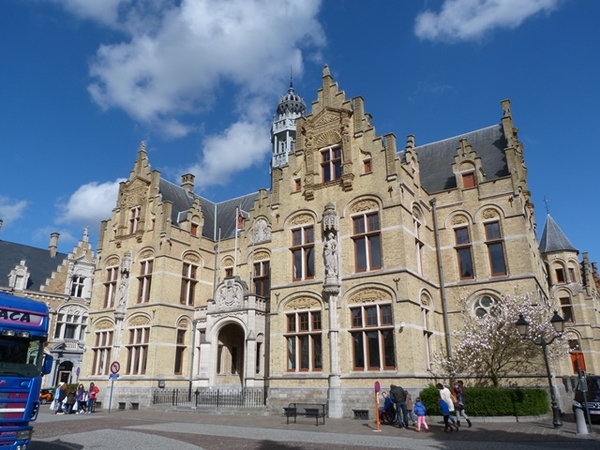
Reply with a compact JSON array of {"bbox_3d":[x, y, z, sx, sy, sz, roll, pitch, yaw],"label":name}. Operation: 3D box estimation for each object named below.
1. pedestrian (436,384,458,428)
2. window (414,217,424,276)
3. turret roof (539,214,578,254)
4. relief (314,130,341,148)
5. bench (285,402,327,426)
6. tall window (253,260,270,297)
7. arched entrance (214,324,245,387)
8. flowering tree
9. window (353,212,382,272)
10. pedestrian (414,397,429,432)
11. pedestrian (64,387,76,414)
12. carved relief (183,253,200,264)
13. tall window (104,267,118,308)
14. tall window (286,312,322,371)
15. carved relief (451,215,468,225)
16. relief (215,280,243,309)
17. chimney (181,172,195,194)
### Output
[{"bbox_3d":[5.422,6.680,15.993,0.765,1.612,0.612,-7,-21,19],"label":"pedestrian"},{"bbox_3d":[6.258,1.235,22.902,0.255,3.009,1.275,-13,-23,31],"label":"window"},{"bbox_3d":[25.225,0.658,42.993,3.345,3.916,3.345,-13,-23,32],"label":"turret roof"},{"bbox_3d":[1.628,-5.022,25.249,1.734,0.969,0.204,-13,-23,31],"label":"relief"},{"bbox_3d":[0.193,7.740,17.736,1.780,0.780,0.680,-13,-23,32],"label":"bench"},{"bbox_3d":[-2.861,4.160,31.870,1.600,3.100,0.250,-13,-23,32],"label":"tall window"},{"bbox_3d":[-4.284,8.035,26.964,2.244,3.978,0.510,-13,-23,31],"label":"arched entrance"},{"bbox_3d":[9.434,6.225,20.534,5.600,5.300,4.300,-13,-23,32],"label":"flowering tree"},{"bbox_3d":[3.424,0.823,22.531,1.550,3.200,0.250,-13,-23,32],"label":"window"},{"bbox_3d":[4.332,6.821,15.635,0.400,1.130,0.370,11,-22,-28],"label":"pedestrian"},{"bbox_3d":[-12.766,9.739,24.197,0.530,1.479,0.408,0,-20,0],"label":"pedestrian"},{"bbox_3d":[-8.264,2.607,33.295,0.200,0.850,1.600,-13,-23,32],"label":"carved relief"},{"bbox_3d":[-14.798,4.836,33.816,1.500,3.200,0.250,-13,-23,32],"label":"tall window"},{"bbox_3d":[0.190,6.125,22.834,2.250,3.070,0.280,-13,-23,32],"label":"tall window"},{"bbox_3d":[9.091,-0.250,24.680,1.050,0.700,0.200,-13,-23,32],"label":"carved relief"},{"bbox_3d":[-4.569,4.534,28.340,2.250,1.950,0.250,-13,-23,32],"label":"relief"},{"bbox_3d":[-10.218,-3.675,39.730,0.900,2.300,0.900,-13,-23,32],"label":"chimney"}]

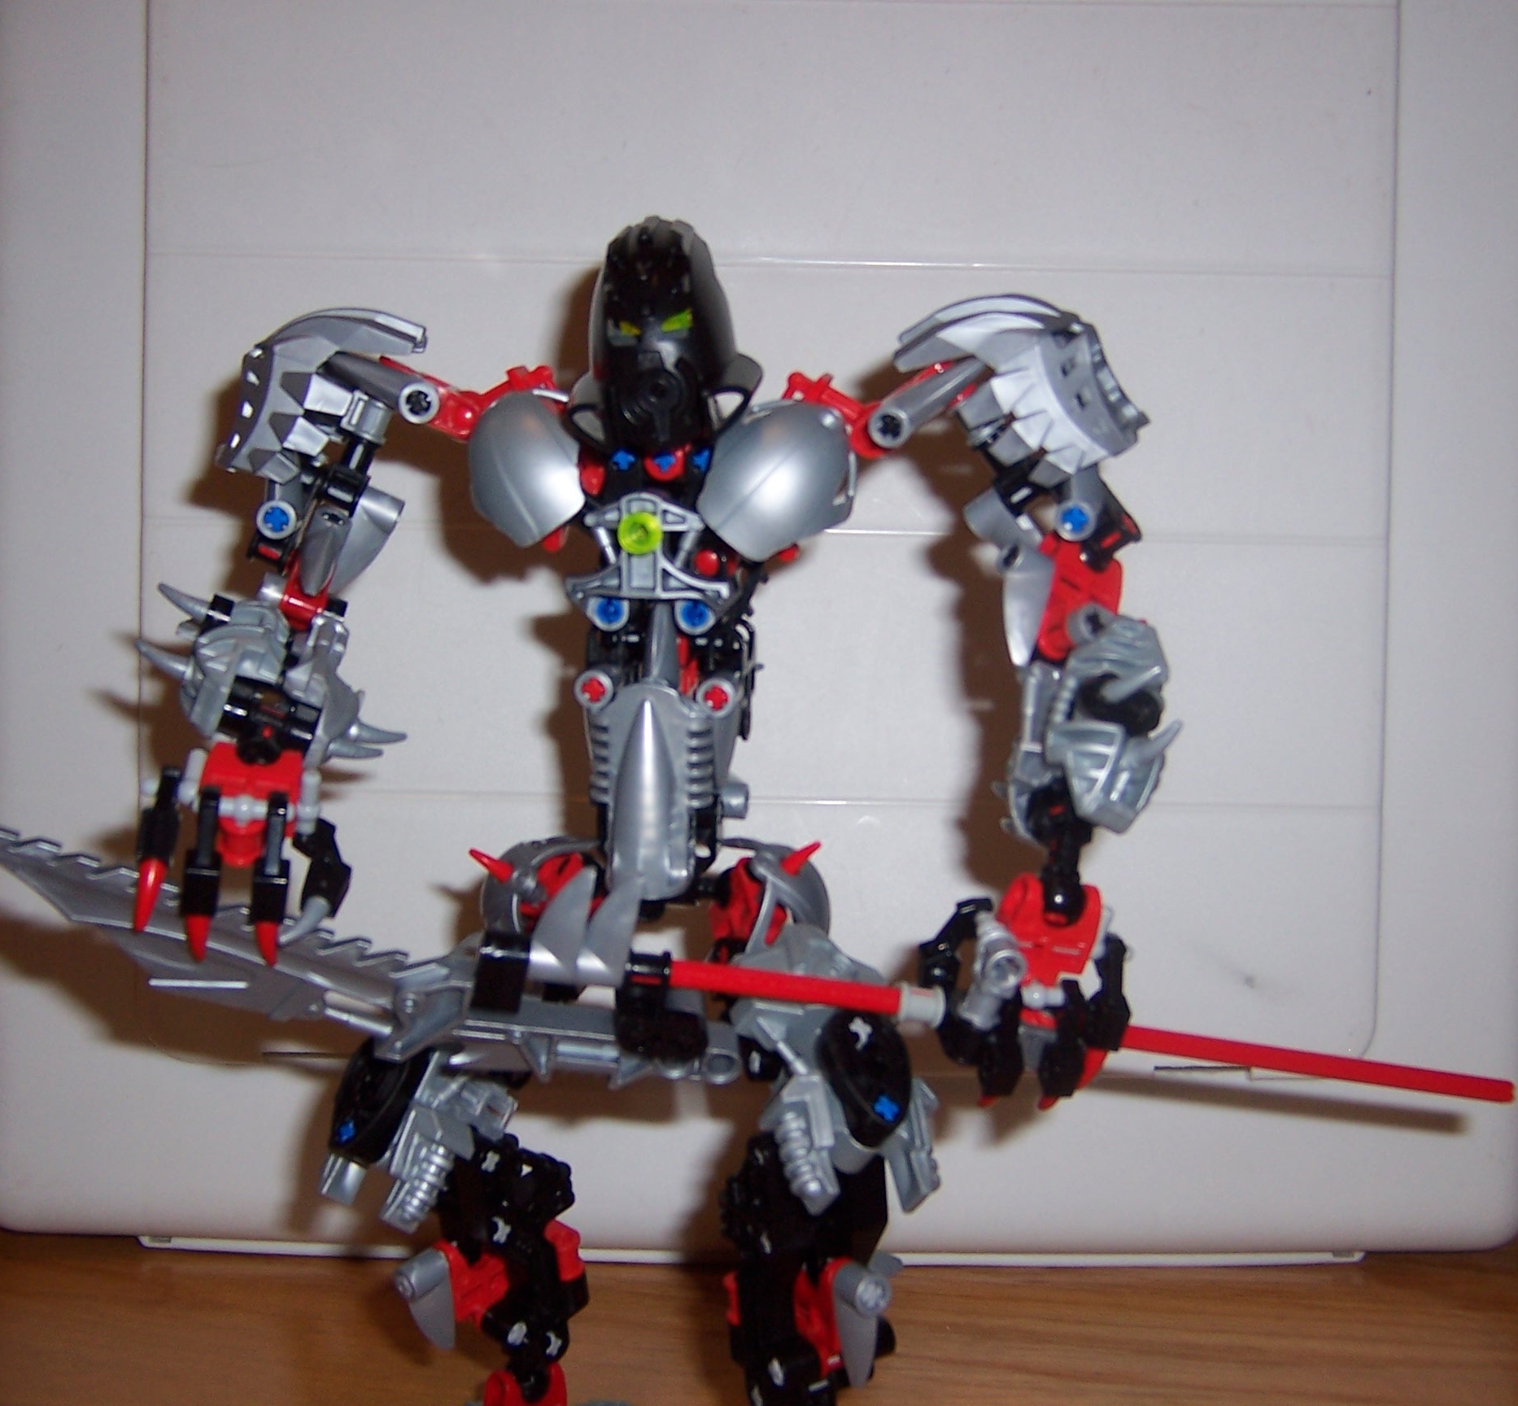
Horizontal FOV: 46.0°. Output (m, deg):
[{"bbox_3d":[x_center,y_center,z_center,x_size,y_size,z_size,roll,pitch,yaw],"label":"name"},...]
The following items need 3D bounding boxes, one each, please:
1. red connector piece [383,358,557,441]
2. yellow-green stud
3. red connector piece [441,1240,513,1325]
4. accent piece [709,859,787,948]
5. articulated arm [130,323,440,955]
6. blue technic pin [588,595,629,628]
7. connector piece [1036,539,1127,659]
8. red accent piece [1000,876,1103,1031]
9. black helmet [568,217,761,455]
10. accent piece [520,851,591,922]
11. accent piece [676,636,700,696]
[{"bbox_3d":[-0.057,-0.060,0.358,0.035,0.017,0.013,1,3,0],"label":"red connector piece"},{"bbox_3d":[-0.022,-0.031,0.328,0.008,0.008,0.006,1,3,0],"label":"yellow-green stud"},{"bbox_3d":[-0.058,0.119,0.368,0.016,0.018,0.014,1,3,0],"label":"red connector piece"},{"bbox_3d":[-0.003,0.041,0.368,0.017,0.019,0.014,1,3,0],"label":"accent piece"},{"bbox_3d":[-0.091,-0.013,0.345,0.055,0.120,0.045,1,3,0],"label":"articulated arm"},{"bbox_3d":[-0.028,-0.017,0.337,0.008,0.007,0.008,1,3,0],"label":"blue technic pin"},{"bbox_3d":[0.062,-0.019,0.342,0.015,0.024,0.013,10,3,-6],"label":"connector piece"},{"bbox_3d":[0.054,0.046,0.332,0.019,0.028,0.014,5,6,0],"label":"red accent piece"},{"bbox_3d":[-0.018,-0.070,0.342,0.037,0.045,0.034,1,3,7],"label":"black helmet"},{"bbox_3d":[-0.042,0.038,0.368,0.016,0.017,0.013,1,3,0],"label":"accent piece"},{"bbox_3d":[-0.014,-0.007,0.358,0.005,0.013,0.005,1,3,0],"label":"accent piece"}]

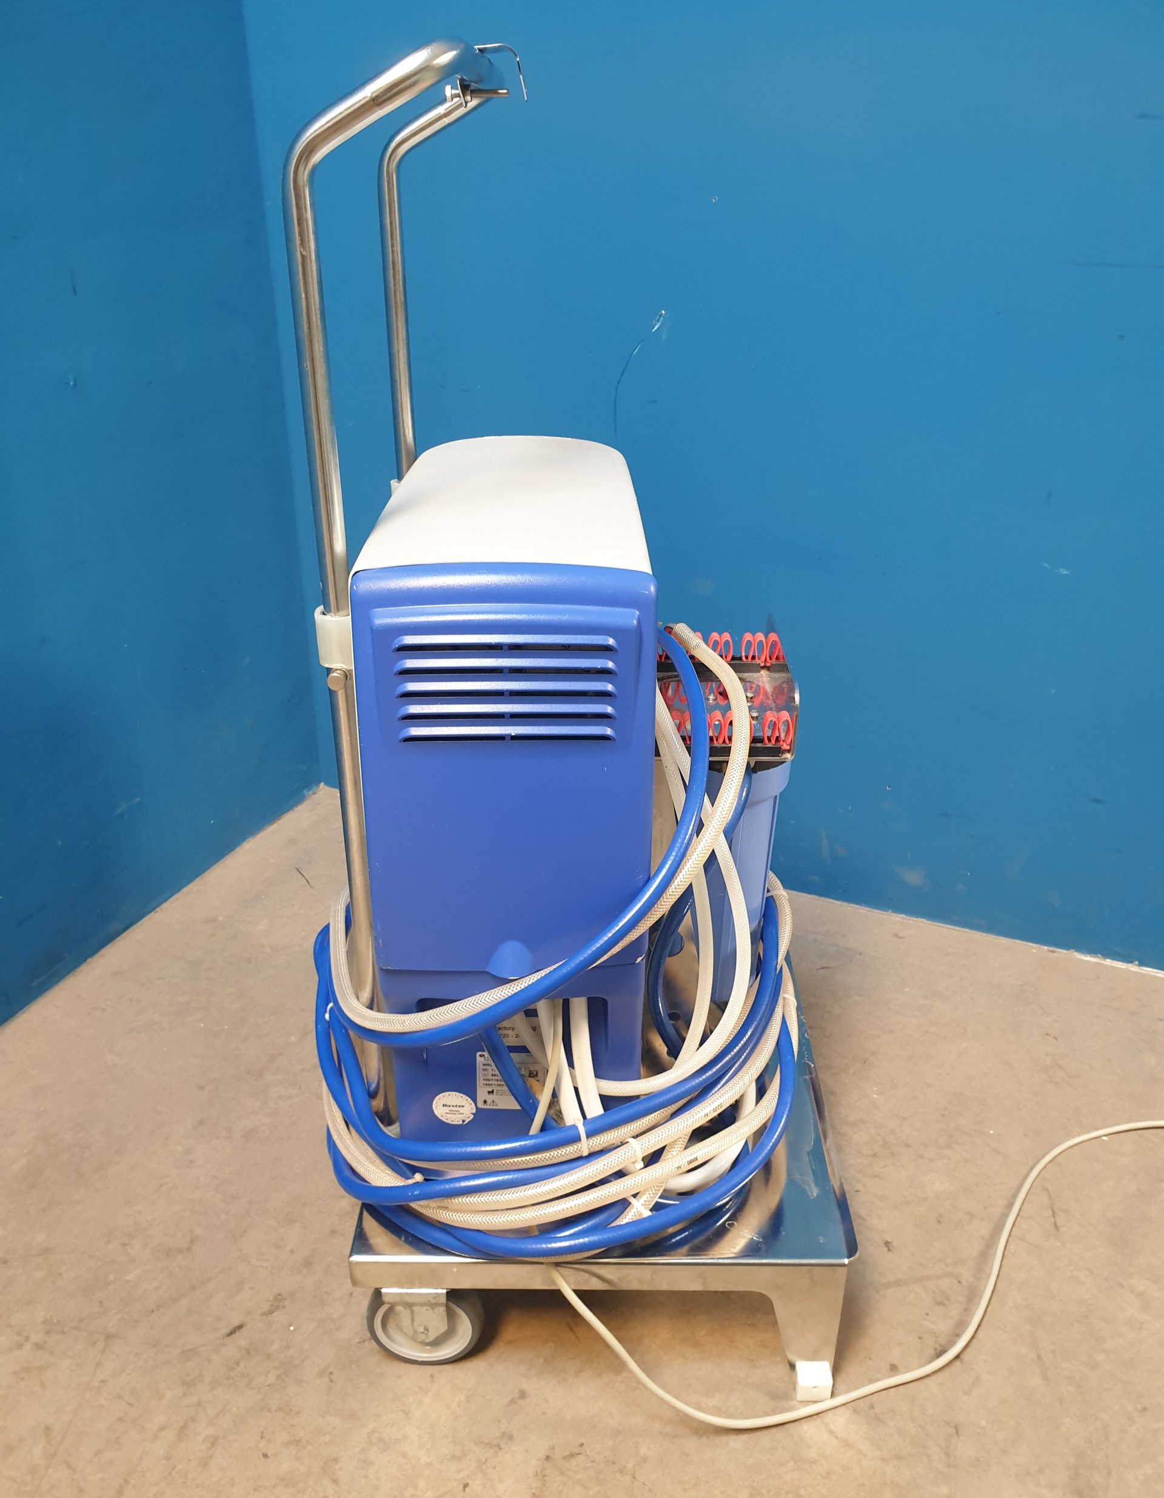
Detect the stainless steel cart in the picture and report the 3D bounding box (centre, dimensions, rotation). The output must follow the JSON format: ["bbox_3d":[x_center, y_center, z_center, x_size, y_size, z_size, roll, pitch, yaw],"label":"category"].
[{"bbox_3d":[0.016,-0.029,1.286,0.526,1.269,0.702,1,26,0],"label":"stainless steel cart"}]

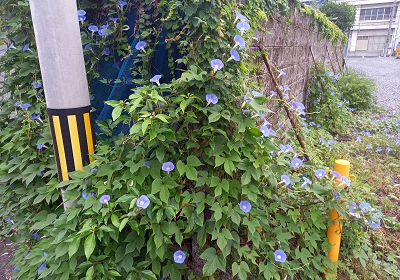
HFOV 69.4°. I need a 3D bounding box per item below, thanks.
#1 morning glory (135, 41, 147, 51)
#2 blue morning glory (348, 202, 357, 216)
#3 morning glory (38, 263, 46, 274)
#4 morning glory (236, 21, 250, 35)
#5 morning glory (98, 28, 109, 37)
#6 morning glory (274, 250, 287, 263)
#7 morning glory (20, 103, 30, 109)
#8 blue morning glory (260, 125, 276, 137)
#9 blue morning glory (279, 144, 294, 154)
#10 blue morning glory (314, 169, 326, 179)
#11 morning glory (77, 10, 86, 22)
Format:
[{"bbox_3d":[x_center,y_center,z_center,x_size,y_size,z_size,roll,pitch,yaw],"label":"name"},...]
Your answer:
[{"bbox_3d":[-0.434,-0.688,2.109,0.080,0.076,0.050,6,-19,21],"label":"morning glory"},{"bbox_3d":[0.871,0.397,1.650,0.068,0.045,0.068,-46,33,-14],"label":"blue morning glory"},{"bbox_3d":[-0.899,0.734,1.650,0.066,0.045,0.066,9,47,32],"label":"morning glory"},{"bbox_3d":[0.272,-0.705,1.809,0.083,0.050,0.079,2,62,7],"label":"morning glory"},{"bbox_3d":[-0.702,-0.781,2.100,0.070,0.045,0.070,-10,60,-24],"label":"morning glory"},{"bbox_3d":[0.446,0.645,1.600,0.067,0.067,0.045,-1,-27,5],"label":"morning glory"},{"bbox_3d":[-1.208,-0.232,2.000,0.068,0.045,0.068,34,30,18],"label":"morning glory"},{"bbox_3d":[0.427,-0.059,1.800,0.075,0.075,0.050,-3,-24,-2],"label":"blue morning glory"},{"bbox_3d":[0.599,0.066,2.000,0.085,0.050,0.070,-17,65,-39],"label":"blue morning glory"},{"bbox_3d":[0.742,0.206,1.780,0.070,0.045,0.070,9,46,31],"label":"blue morning glory"},{"bbox_3d":[-0.882,-0.919,2.150,0.070,0.050,0.070,-16,62,-36],"label":"morning glory"}]

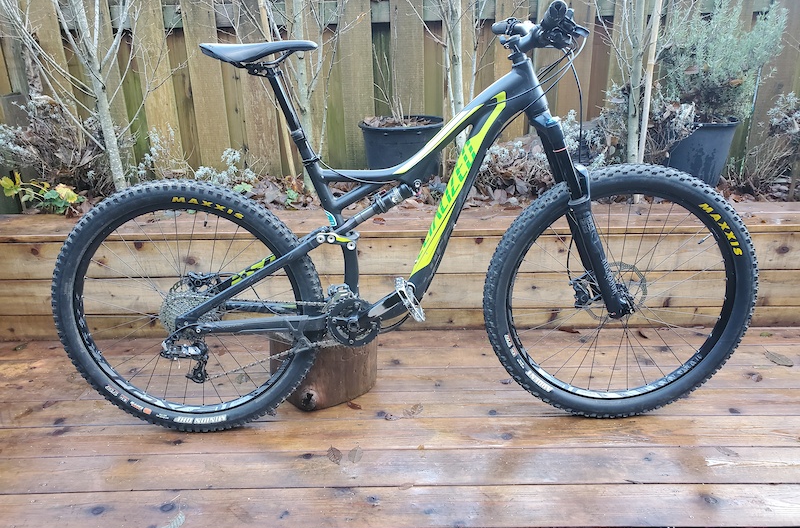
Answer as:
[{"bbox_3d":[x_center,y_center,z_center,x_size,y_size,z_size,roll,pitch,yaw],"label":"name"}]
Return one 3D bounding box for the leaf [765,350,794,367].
[{"bbox_3d":[1.296,0.319,2.053,0.067,0.014,0.106,-11,20,-27],"label":"leaf"}]

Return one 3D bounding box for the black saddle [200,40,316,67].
[{"bbox_3d":[-0.329,-0.499,1.434,0.278,0.065,0.144,-2,18,0],"label":"black saddle"}]

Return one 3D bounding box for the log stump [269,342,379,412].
[{"bbox_3d":[-0.250,0.303,1.952,0.347,0.194,0.335,-1,18,1],"label":"log stump"}]

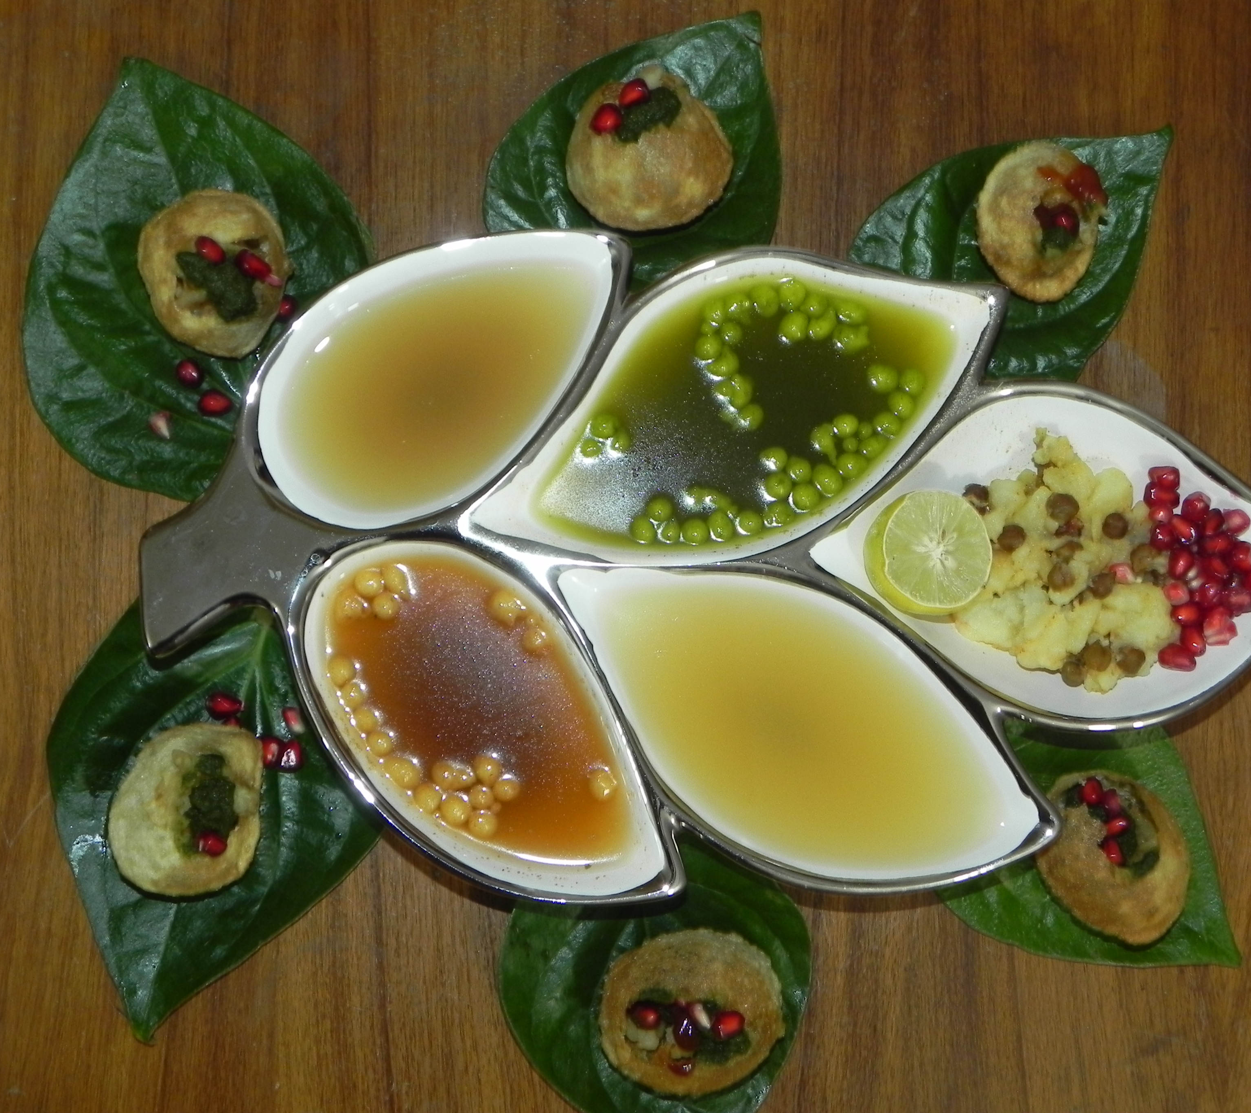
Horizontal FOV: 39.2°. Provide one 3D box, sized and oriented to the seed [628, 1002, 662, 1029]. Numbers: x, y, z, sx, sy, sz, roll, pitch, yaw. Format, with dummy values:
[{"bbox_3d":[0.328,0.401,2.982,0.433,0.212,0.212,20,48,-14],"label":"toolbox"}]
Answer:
[{"bbox_3d":[0.006,0.148,0.568,0.011,0.007,0.008,12,88,0],"label":"seed"}]

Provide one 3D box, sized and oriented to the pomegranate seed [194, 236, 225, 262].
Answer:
[{"bbox_3d":[-0.135,-0.100,0.573,0.011,0.007,0.007,45,89,1],"label":"pomegranate seed"}]

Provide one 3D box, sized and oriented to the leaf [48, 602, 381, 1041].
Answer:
[{"bbox_3d":[-0.139,0.086,0.587,0.120,0.020,0.155,15,88,0],"label":"leaf"}]

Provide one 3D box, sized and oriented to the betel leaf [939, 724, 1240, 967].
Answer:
[{"bbox_3d":[0.161,0.099,0.589,0.116,0.016,0.093,41,89,1],"label":"betel leaf"}]

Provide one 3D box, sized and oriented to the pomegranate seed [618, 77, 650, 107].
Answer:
[{"bbox_3d":[0.003,-0.151,0.573,0.011,0.007,0.008,-41,89,-1],"label":"pomegranate seed"}]

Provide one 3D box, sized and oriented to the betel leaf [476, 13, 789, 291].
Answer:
[{"bbox_3d":[0.011,-0.134,0.595,0.098,0.018,0.120,32,89,1],"label":"betel leaf"}]

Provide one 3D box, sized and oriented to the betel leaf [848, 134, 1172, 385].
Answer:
[{"bbox_3d":[0.140,-0.109,0.594,0.113,0.018,0.088,-45,89,-1],"label":"betel leaf"}]

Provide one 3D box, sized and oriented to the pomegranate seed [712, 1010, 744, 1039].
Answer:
[{"bbox_3d":[0.033,0.151,0.567,0.011,0.007,0.008,-21,88,-1],"label":"pomegranate seed"}]

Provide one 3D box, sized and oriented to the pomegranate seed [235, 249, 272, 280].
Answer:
[{"bbox_3d":[-0.121,-0.095,0.573,0.013,0.007,0.007,37,89,1],"label":"pomegranate seed"}]

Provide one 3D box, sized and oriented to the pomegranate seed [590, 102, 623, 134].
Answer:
[{"bbox_3d":[-0.006,-0.142,0.572,0.009,0.009,0.011,37,89,1],"label":"pomegranate seed"}]

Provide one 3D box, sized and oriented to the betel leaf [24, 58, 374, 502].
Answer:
[{"bbox_3d":[-0.145,-0.095,0.593,0.126,0.020,0.154,-19,88,-1],"label":"betel leaf"}]

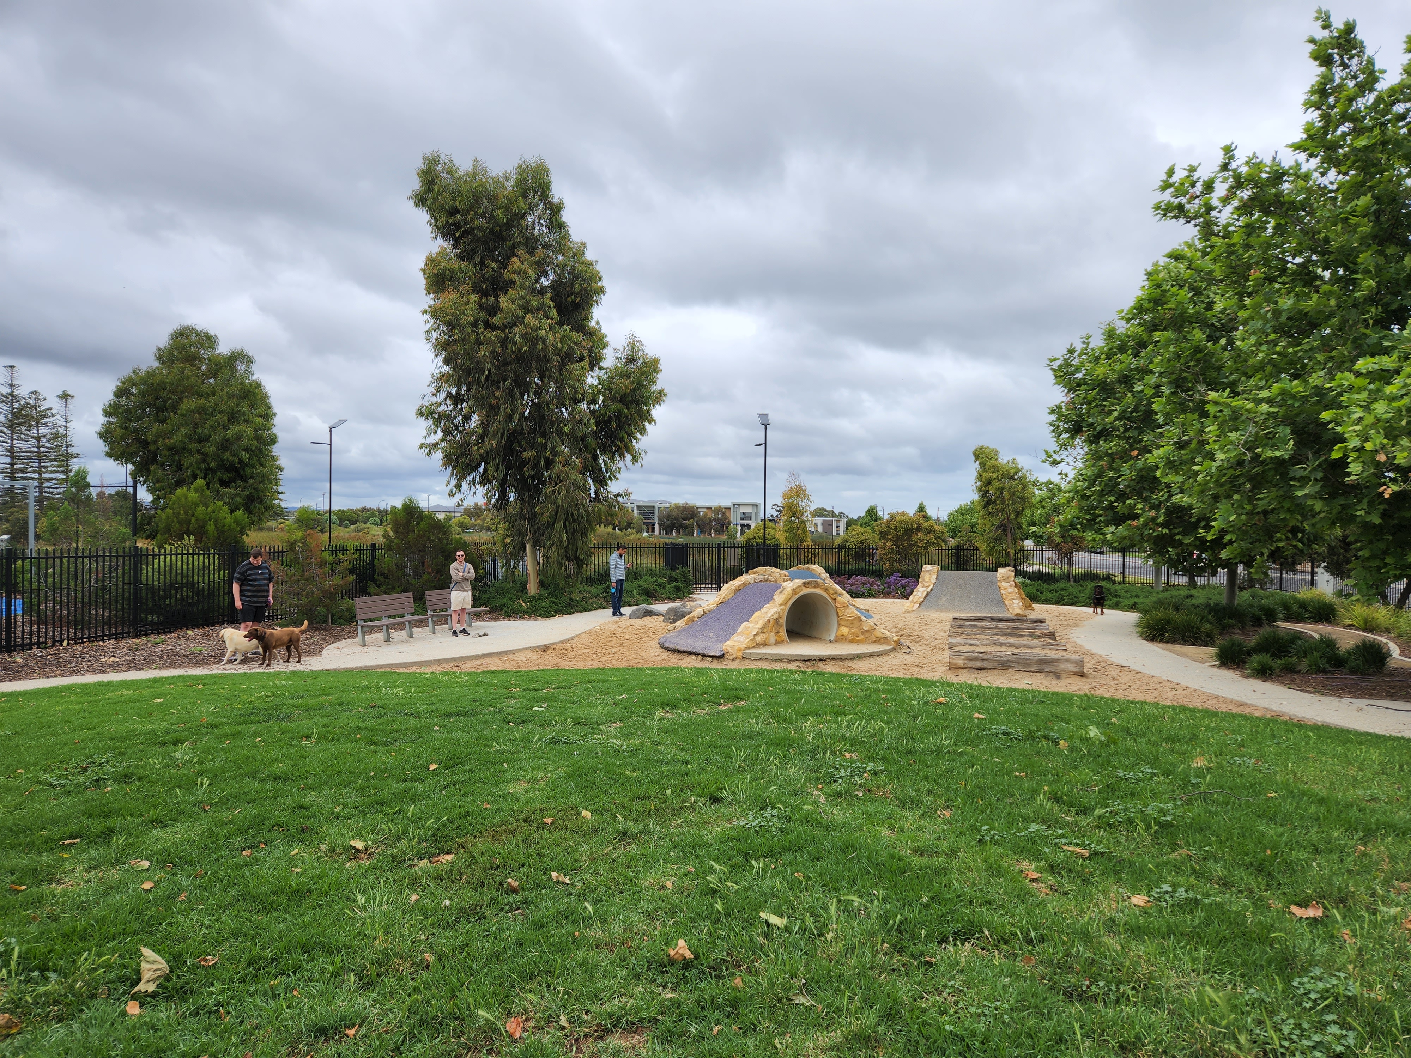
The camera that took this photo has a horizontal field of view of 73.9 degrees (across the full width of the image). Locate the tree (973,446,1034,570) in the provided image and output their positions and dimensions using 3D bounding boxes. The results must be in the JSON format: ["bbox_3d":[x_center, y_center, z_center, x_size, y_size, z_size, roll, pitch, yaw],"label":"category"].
[{"bbox_3d":[10.879,-0.333,34.319,2.250,5.425,2.200,1,0,18],"label":"tree"}]

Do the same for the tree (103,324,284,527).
[{"bbox_3d":[-23.148,-3.530,42.039,7.500,11.162,7.300,0,0,-32],"label":"tree"}]

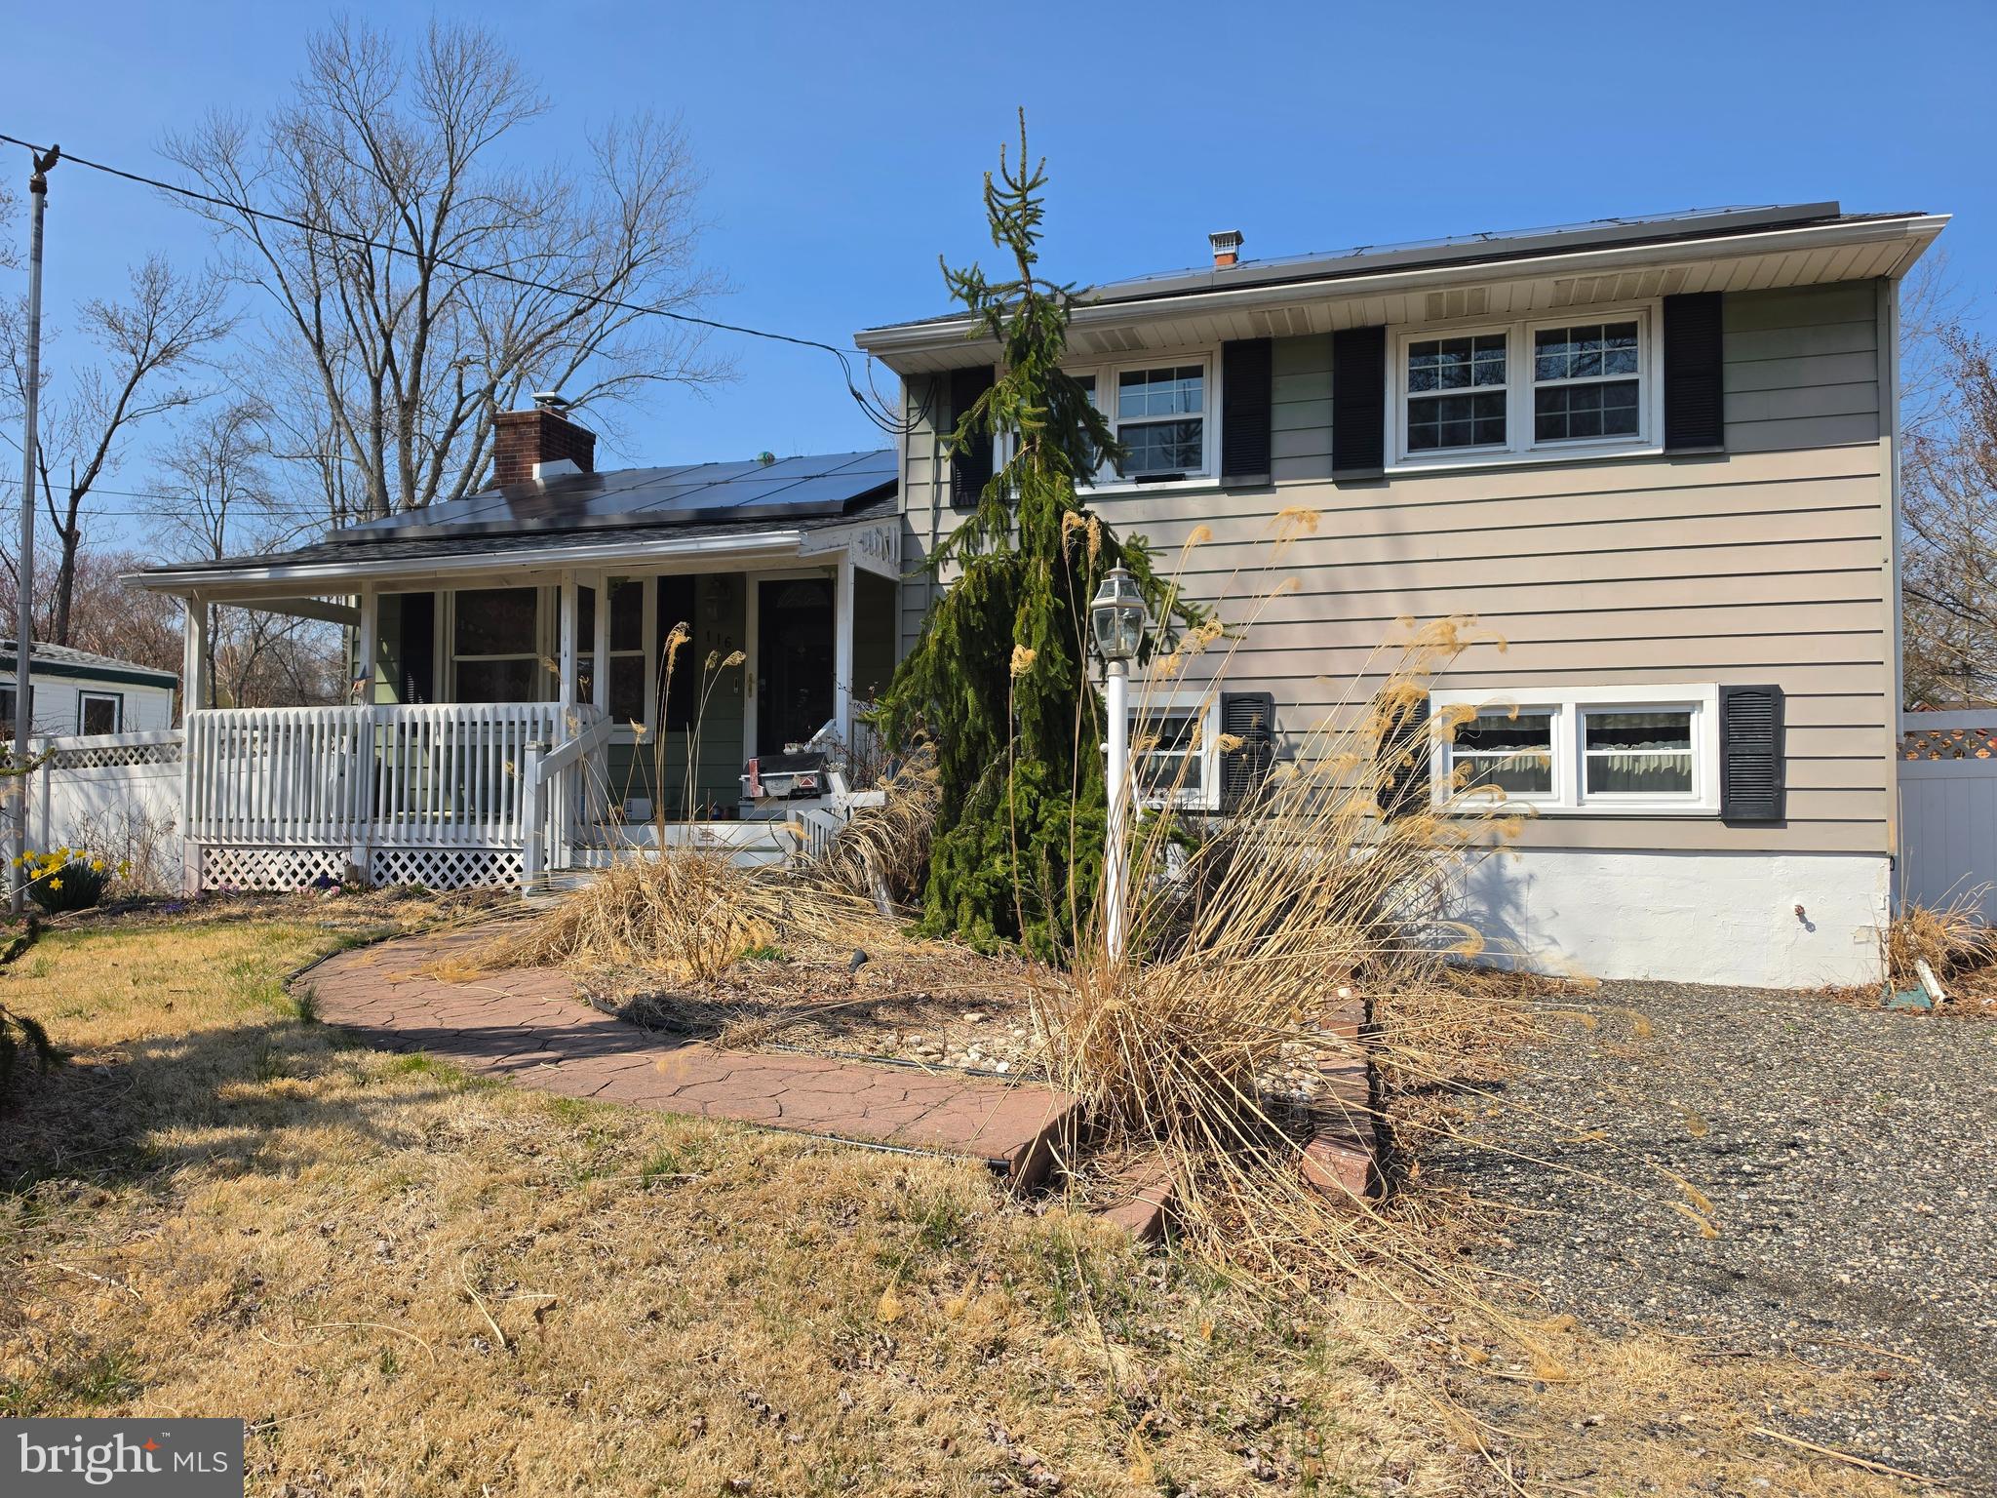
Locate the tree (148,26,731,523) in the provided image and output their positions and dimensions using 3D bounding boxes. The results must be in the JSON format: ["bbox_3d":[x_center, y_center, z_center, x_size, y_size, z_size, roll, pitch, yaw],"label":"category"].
[{"bbox_3d":[-10.420,-6.048,25.000,10.500,15.800,10.000,0,-2,17],"label":"tree"}]

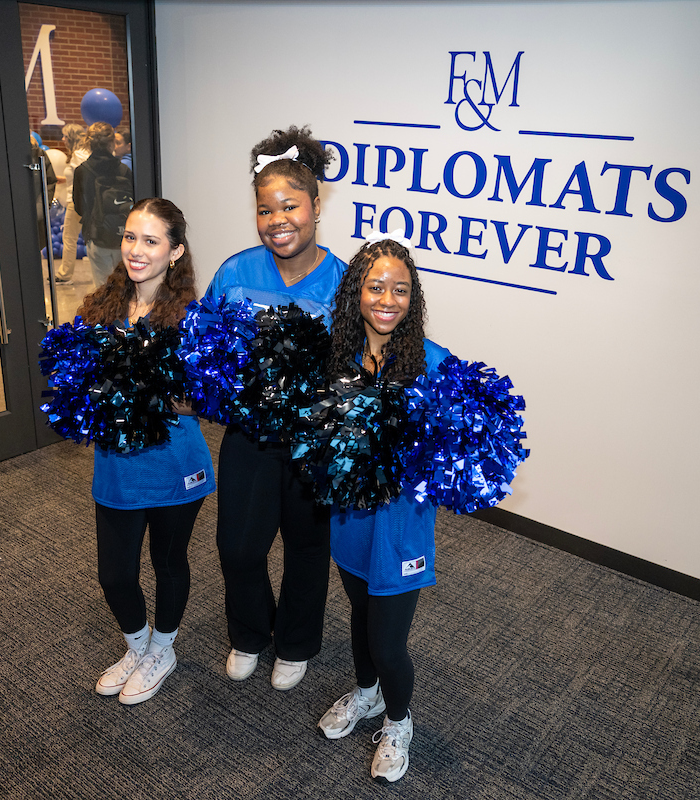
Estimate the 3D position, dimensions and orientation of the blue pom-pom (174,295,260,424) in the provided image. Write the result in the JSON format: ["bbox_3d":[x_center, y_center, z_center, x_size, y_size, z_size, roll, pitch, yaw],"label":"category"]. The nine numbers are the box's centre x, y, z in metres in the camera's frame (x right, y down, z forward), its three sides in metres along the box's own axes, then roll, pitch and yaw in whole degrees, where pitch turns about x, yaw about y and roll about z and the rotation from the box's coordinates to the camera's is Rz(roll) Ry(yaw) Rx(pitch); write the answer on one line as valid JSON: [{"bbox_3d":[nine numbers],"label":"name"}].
[{"bbox_3d":[-0.366,-0.111,2.296,0.310,0.340,0.310,7,21,12],"label":"blue pom-pom"}]

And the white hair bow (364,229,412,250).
[{"bbox_3d":[0.098,-0.408,2.032,0.120,0.055,0.050,8,21,13],"label":"white hair bow"}]

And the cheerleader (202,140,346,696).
[{"bbox_3d":[-0.233,0.108,2.571,0.540,1.830,0.440,7,21,12],"label":"cheerleader"}]

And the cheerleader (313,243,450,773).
[{"bbox_3d":[0.085,0.344,2.295,0.460,1.605,0.420,9,21,16],"label":"cheerleader"}]

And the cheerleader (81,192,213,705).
[{"bbox_3d":[-0.629,0.201,2.550,0.470,1.635,0.420,10,21,19],"label":"cheerleader"}]

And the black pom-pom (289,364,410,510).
[{"bbox_3d":[0.001,0.089,1.962,0.320,0.340,0.310,2,20,-1],"label":"black pom-pom"}]

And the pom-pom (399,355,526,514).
[{"bbox_3d":[0.277,0.084,1.955,0.330,0.360,0.320,9,21,16],"label":"pom-pom"}]

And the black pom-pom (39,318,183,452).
[{"bbox_3d":[-0.664,-0.040,2.218,0.370,0.340,0.320,10,21,19],"label":"black pom-pom"}]

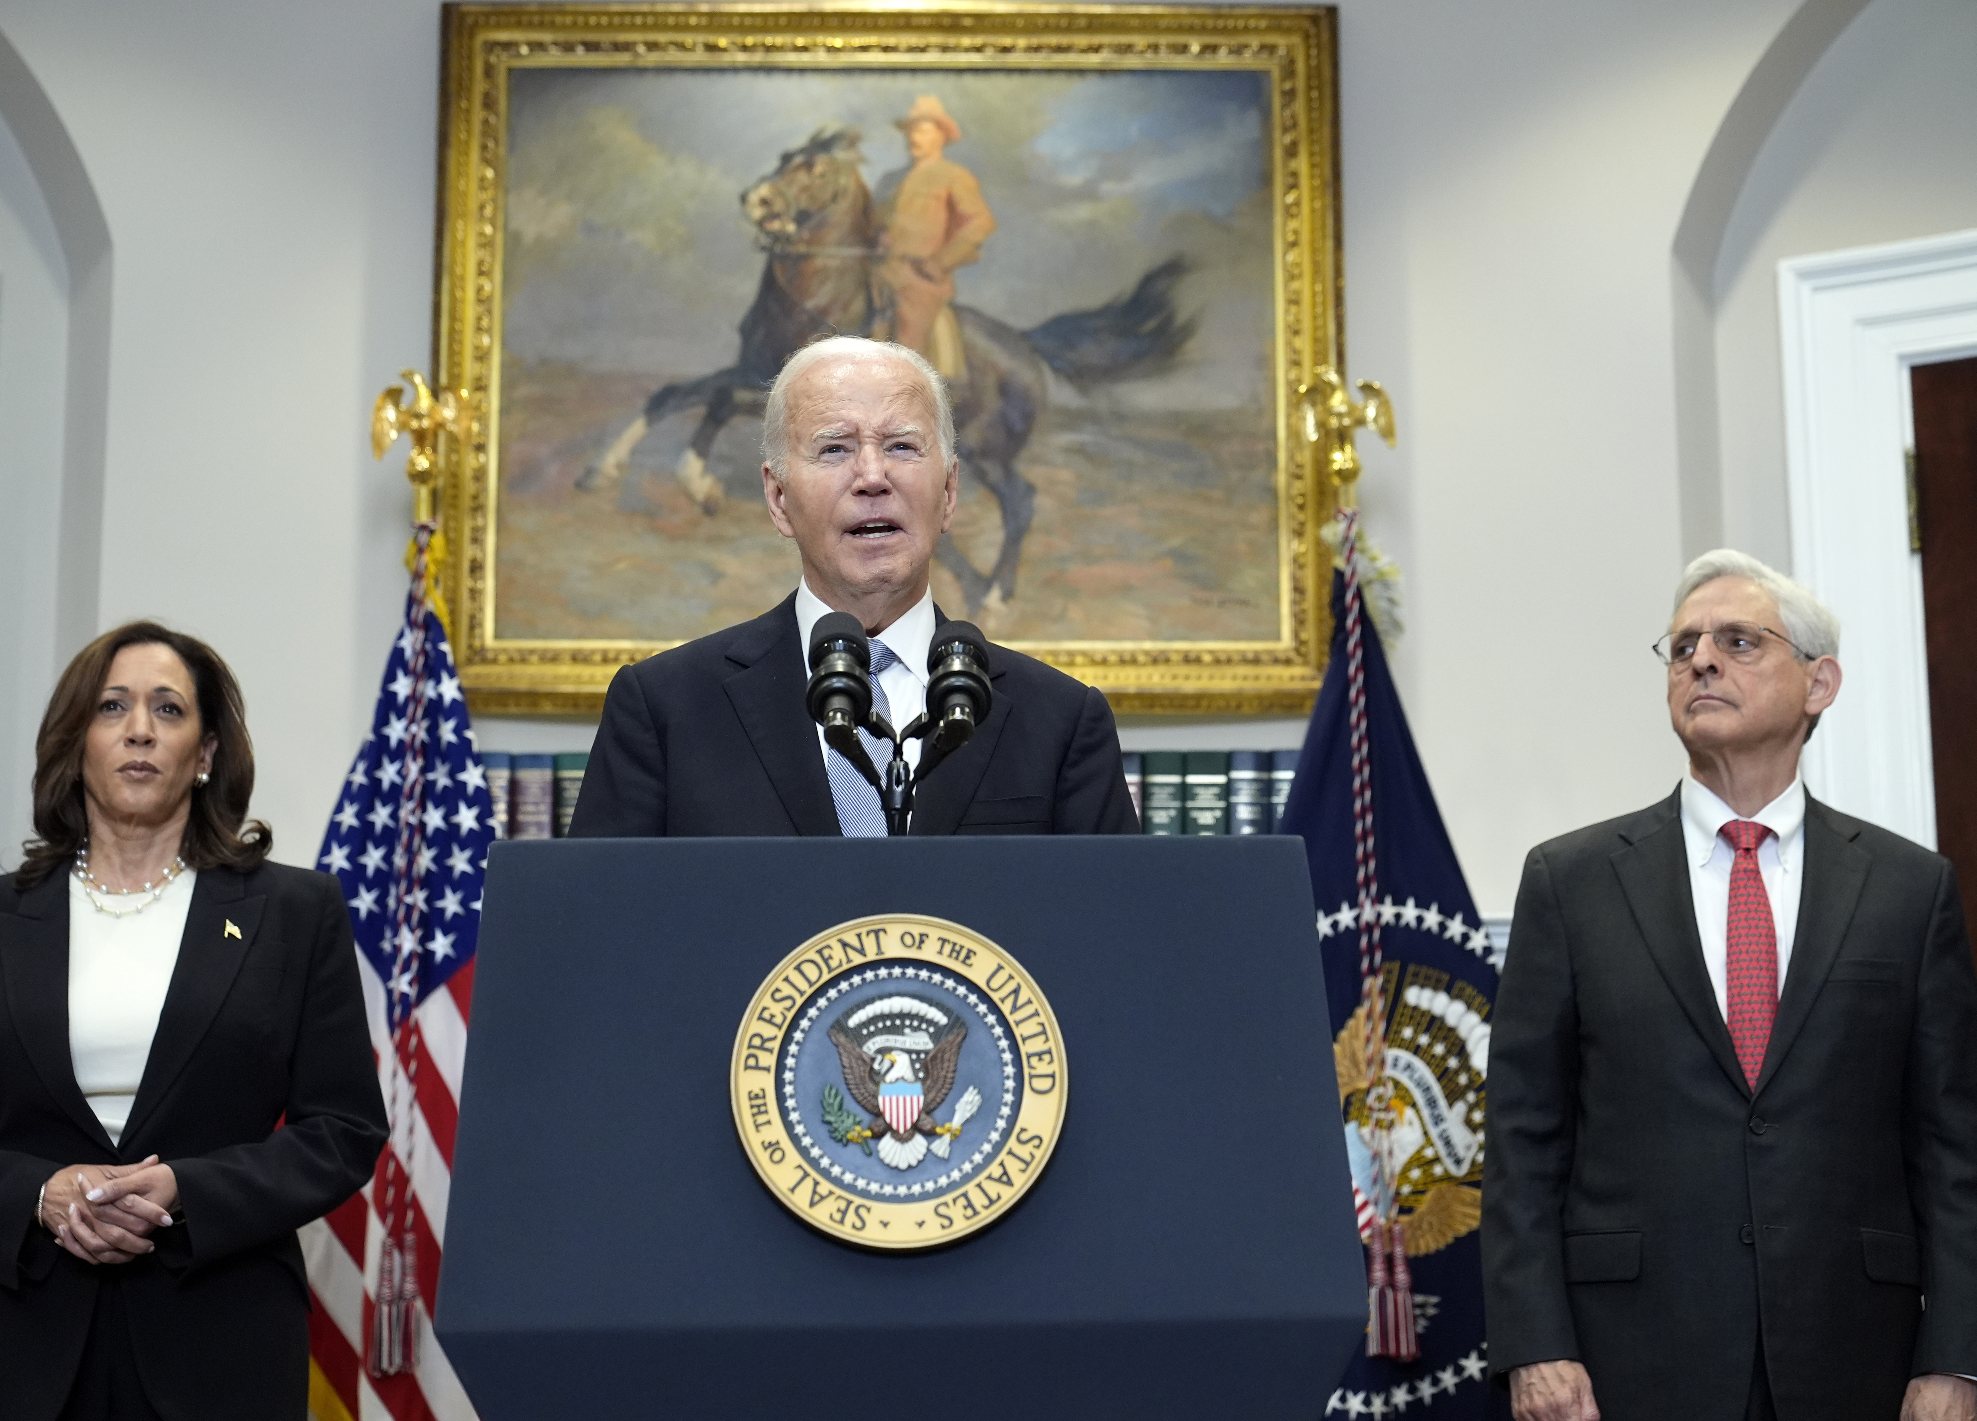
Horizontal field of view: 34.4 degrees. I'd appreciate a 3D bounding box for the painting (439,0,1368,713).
[{"bbox_3d":[-0.153,-0.548,4.846,1.391,1.112,0.090,0,-9,0],"label":"painting"}]

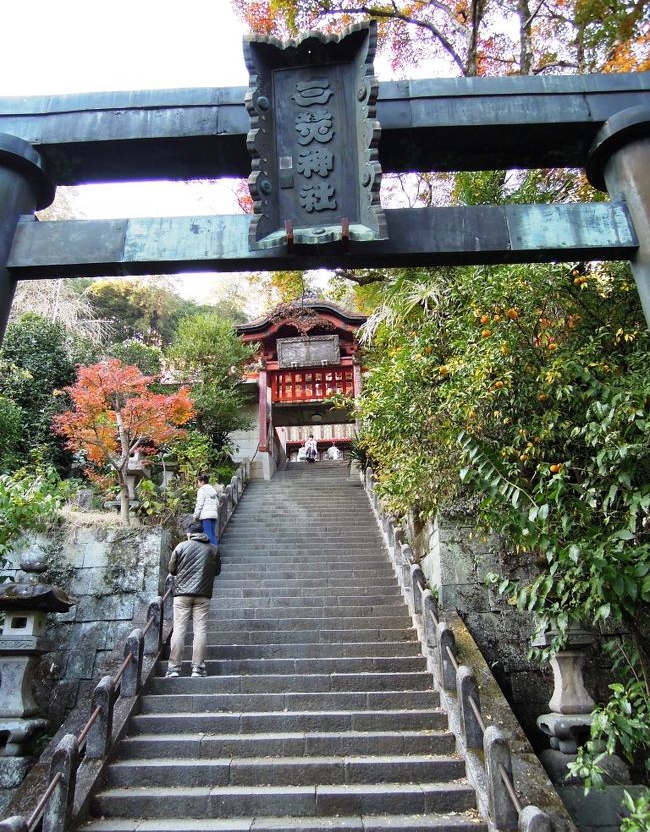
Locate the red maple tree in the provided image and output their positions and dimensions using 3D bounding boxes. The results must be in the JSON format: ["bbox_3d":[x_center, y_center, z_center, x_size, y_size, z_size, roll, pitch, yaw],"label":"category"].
[{"bbox_3d":[-3.260,0.348,9.649,2.280,2.804,2.100,-1,-21,0],"label":"red maple tree"}]

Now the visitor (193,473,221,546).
[{"bbox_3d":[-2.007,1.767,10.300,0.420,1.618,0.520,-19,-27,39],"label":"visitor"}]

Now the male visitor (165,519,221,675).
[{"bbox_3d":[-1.497,2.055,6.843,0.600,1.715,0.420,4,-22,-13],"label":"male visitor"}]

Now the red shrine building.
[{"bbox_3d":[-0.419,-0.338,18.516,3.930,5.285,4.000,-2,-21,4],"label":"red shrine building"}]

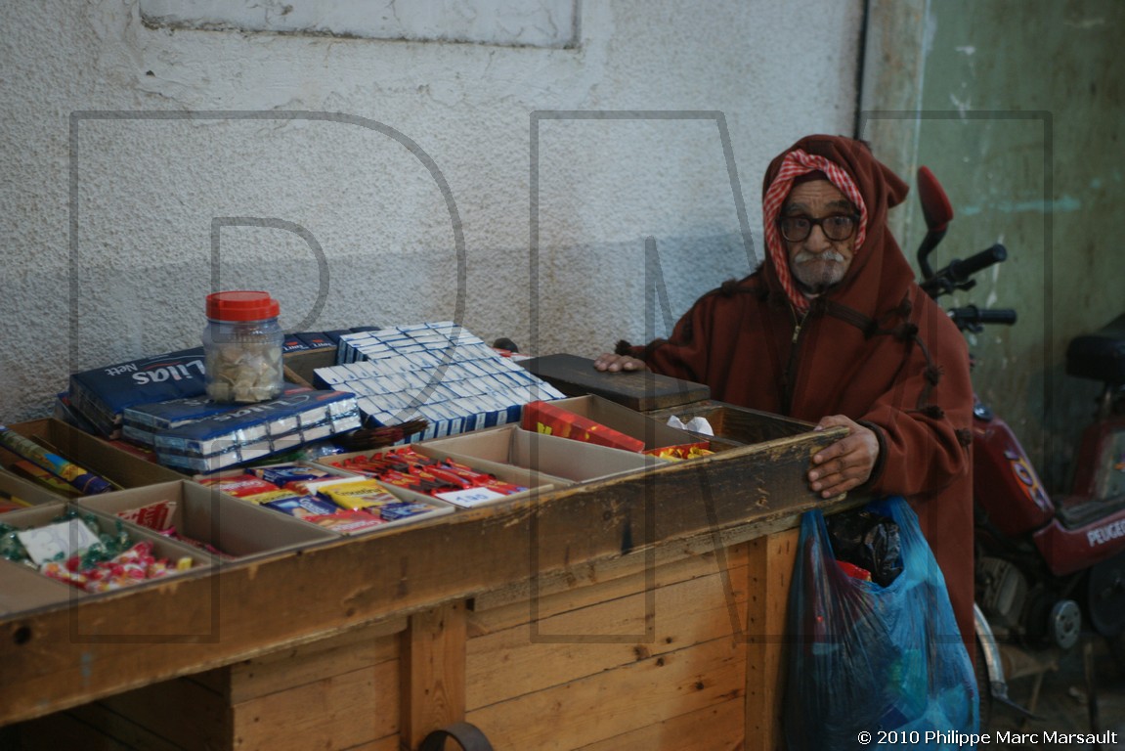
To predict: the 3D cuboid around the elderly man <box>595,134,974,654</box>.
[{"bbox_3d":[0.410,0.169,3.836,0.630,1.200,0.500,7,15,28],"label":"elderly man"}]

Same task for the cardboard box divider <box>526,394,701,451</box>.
[{"bbox_3d":[0.076,0.112,3.465,0.152,0.080,0.304,-11,17,-39],"label":"cardboard box divider"}]

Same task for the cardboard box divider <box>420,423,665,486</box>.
[{"bbox_3d":[-0.026,0.157,3.346,0.183,0.075,0.322,-11,17,-39],"label":"cardboard box divider"}]

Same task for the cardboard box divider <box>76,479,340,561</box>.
[{"bbox_3d":[-0.493,0.232,3.018,0.174,0.075,0.381,-11,17,-39],"label":"cardboard box divider"}]

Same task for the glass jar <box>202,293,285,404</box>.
[{"bbox_3d":[-0.489,-0.043,3.350,0.124,0.156,0.124,0,13,0],"label":"glass jar"}]

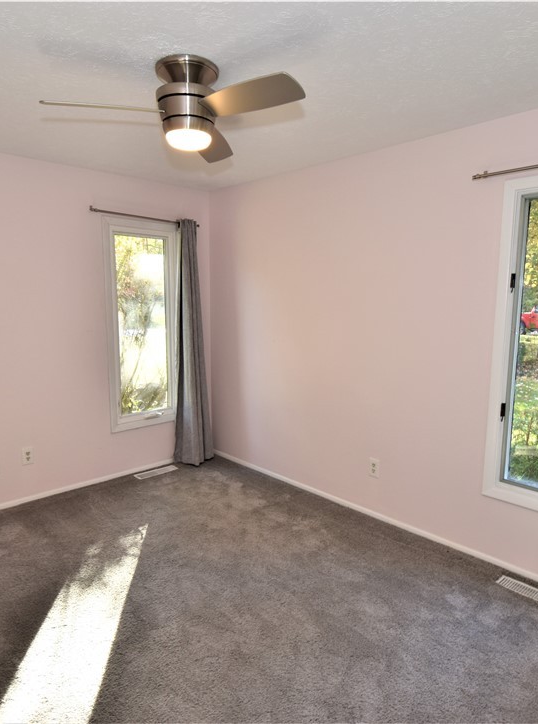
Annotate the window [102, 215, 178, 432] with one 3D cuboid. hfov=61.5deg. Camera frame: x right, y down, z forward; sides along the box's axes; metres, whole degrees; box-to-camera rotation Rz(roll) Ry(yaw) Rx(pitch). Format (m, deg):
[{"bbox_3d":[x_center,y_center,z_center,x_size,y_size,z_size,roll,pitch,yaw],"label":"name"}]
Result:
[{"bbox_3d":[-1.024,-0.291,3.729,0.650,1.675,0.089,-7,11,-39],"label":"window"}]

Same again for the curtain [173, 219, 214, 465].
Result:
[{"bbox_3d":[-0.639,-0.139,3.928,0.404,2.128,0.148,-7,11,-39],"label":"curtain"}]

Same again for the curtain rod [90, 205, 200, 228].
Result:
[{"bbox_3d":[-0.952,-1.140,3.567,0.913,0.044,0.094,-7,11,-39],"label":"curtain rod"}]

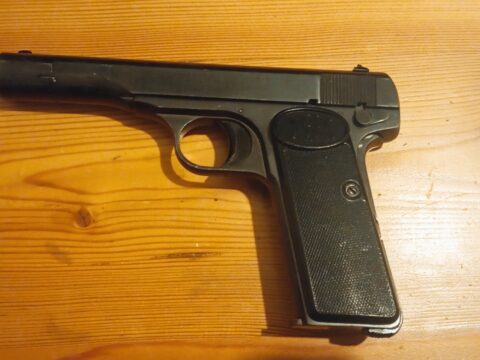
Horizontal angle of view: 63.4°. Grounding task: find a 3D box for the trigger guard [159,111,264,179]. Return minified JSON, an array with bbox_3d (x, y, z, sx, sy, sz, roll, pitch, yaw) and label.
[{"bbox_3d":[-0.012,-0.015,0.173,0.046,0.013,0.026,3,81,0],"label":"trigger guard"}]

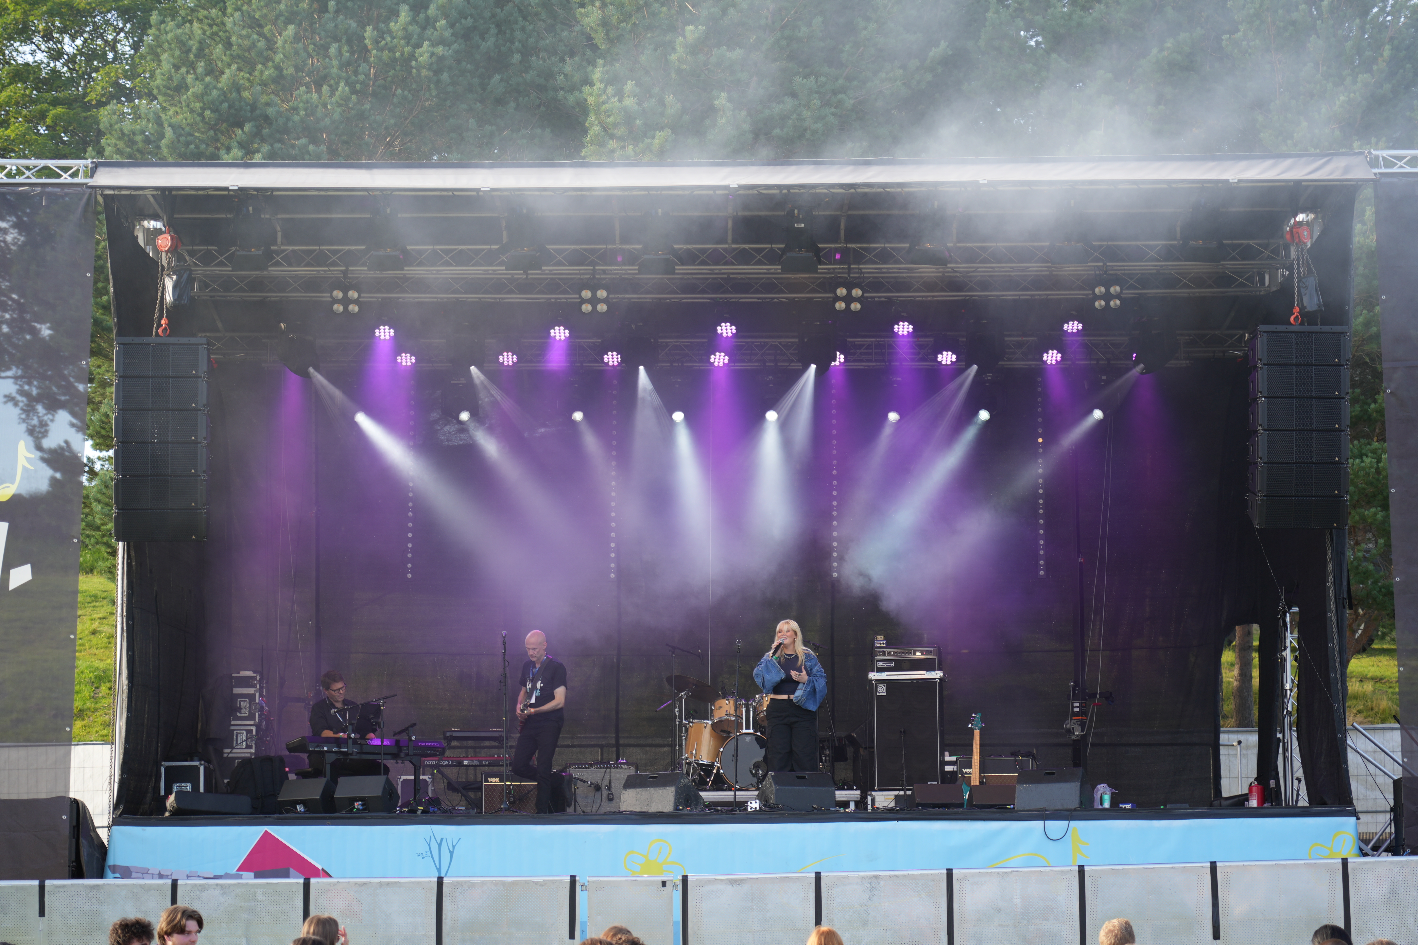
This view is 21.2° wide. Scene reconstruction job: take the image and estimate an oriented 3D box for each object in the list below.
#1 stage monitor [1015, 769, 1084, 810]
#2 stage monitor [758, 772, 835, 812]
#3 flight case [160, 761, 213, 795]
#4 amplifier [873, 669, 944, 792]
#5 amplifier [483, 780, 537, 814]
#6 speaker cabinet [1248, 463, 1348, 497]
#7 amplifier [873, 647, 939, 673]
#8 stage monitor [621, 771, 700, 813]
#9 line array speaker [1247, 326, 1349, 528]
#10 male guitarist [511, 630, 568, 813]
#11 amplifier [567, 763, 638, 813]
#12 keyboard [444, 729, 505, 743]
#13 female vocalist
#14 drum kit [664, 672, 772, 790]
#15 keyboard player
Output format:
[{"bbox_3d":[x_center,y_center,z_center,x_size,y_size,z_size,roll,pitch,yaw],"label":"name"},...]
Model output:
[{"bbox_3d":[3.112,2.861,34.100,0.600,0.390,0.520,-2,-6,18],"label":"stage monitor"},{"bbox_3d":[0.760,2.830,33.317,0.560,0.360,0.490,1,-6,-15],"label":"stage monitor"},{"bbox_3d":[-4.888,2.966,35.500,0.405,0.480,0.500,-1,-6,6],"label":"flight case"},{"bbox_3d":[2.017,2.646,38.250,0.670,1.120,0.410,-1,-5,7],"label":"amplifier"},{"bbox_3d":[-1.894,3.105,36.421,0.570,0.450,0.260,0,-5,-2],"label":"amplifier"},{"bbox_3d":[4.946,0.063,31.700,0.760,0.275,0.520,0,-3,-2],"label":"speaker cabinet"},{"bbox_3d":[1.956,1.862,37.300,0.610,0.285,0.330,-1,-6,6],"label":"amplifier"},{"bbox_3d":[-0.416,2.839,33.317,0.560,0.360,0.490,-3,-6,30],"label":"stage monitor"},{"bbox_3d":[5.209,-0.396,33.400,0.800,1.780,0.520,0,-5,-4],"label":"line array speaker"},{"bbox_3d":[-1.568,2.328,35.082,0.530,1.730,0.430,-5,-7,38],"label":"male guitarist"},{"bbox_3d":[-1.006,2.990,35.600,0.670,0.505,0.270,0,-6,0],"label":"amplifier"},{"bbox_3d":[-2.232,2.513,36.100,0.590,0.105,0.320,0,-6,0],"label":"keyboard"},{"bbox_3d":[0.739,2.207,34.300,0.640,1.730,0.450,-1,-6,6],"label":"female vocalist"},{"bbox_3d":[0.386,2.620,38.200,1.650,1.200,1.500,0,-6,0],"label":"drum kit"},{"bbox_3d":[-3.352,2.507,34.965,0.600,1.380,0.800,3,-6,-28],"label":"keyboard player"}]

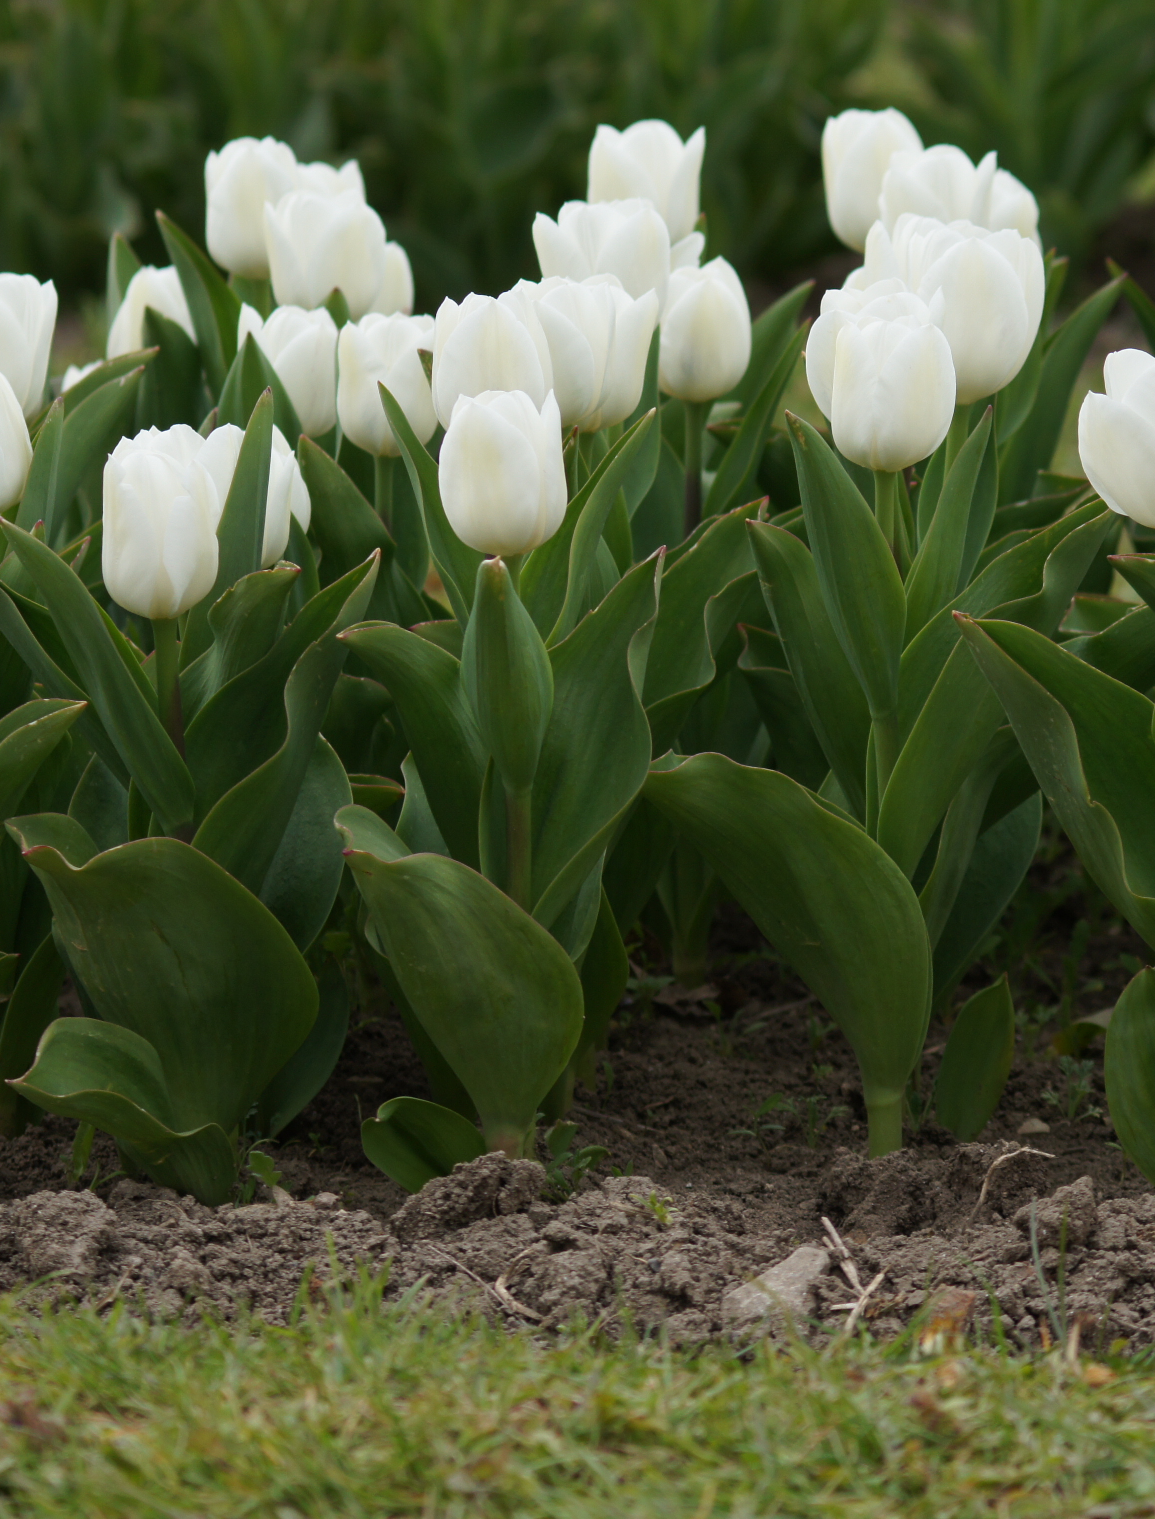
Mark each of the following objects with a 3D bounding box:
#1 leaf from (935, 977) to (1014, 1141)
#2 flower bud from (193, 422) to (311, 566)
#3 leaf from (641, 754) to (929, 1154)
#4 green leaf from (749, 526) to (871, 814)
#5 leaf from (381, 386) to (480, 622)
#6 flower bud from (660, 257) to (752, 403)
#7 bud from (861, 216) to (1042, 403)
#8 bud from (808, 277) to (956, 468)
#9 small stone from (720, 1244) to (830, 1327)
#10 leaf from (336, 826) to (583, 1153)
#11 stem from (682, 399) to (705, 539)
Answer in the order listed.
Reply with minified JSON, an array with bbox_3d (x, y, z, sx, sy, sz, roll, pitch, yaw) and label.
[{"bbox_3d":[0.177,0.134,4.240,0.036,0.075,0.020,0,10,0],"label":"leaf"},{"bbox_3d":[-0.137,-0.109,3.970,0.052,0.066,0.052,0,16,0],"label":"flower bud"},{"bbox_3d":[0.091,0.086,4.180,0.127,0.173,0.065,0,10,0],"label":"leaf"},{"bbox_3d":[0.098,-0.038,3.980,0.052,0.126,0.045,0,16,0],"label":"green leaf"},{"bbox_3d":[-0.065,-0.108,4.350,0.034,0.131,0.035,-20,11,4],"label":"leaf"},{"bbox_3d":[0.056,-0.187,4.143,0.040,0.064,0.040,0,13,0],"label":"flower bud"},{"bbox_3d":[0.173,-0.207,4.380,0.081,0.084,0.074,0,12,0],"label":"bud"},{"bbox_3d":[0.129,-0.164,4.050,0.062,0.079,0.062,0,12,0],"label":"bud"},{"bbox_3d":[0.077,0.206,3.729,0.042,0.028,0.032,0,13,0],"label":"small stone"},{"bbox_3d":[-0.050,0.096,4.090,0.086,0.147,0.060,-18,11,4],"label":"leaf"},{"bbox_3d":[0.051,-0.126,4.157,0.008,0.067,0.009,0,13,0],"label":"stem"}]

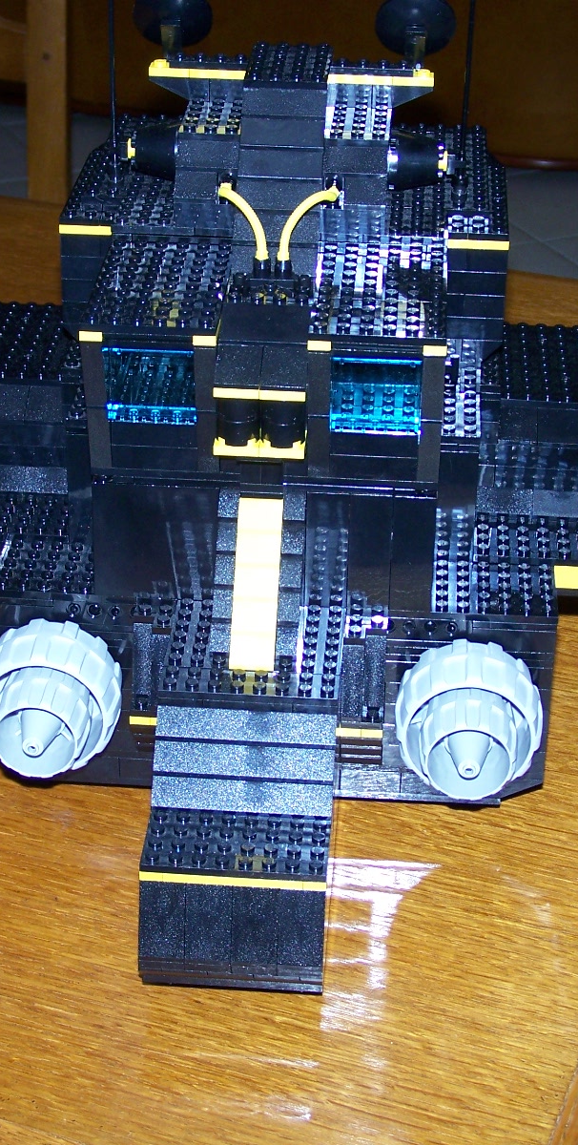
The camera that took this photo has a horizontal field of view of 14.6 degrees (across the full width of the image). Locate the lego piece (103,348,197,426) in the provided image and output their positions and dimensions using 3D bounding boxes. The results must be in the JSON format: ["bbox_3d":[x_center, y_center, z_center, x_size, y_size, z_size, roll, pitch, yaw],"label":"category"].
[{"bbox_3d":[-0.049,-0.067,0.794,0.032,0.029,0.008,3,29,3],"label":"lego piece"}]

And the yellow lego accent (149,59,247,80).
[{"bbox_3d":[-0.034,-0.197,0.879,0.040,0.005,0.008,3,29,3],"label":"yellow lego accent"}]

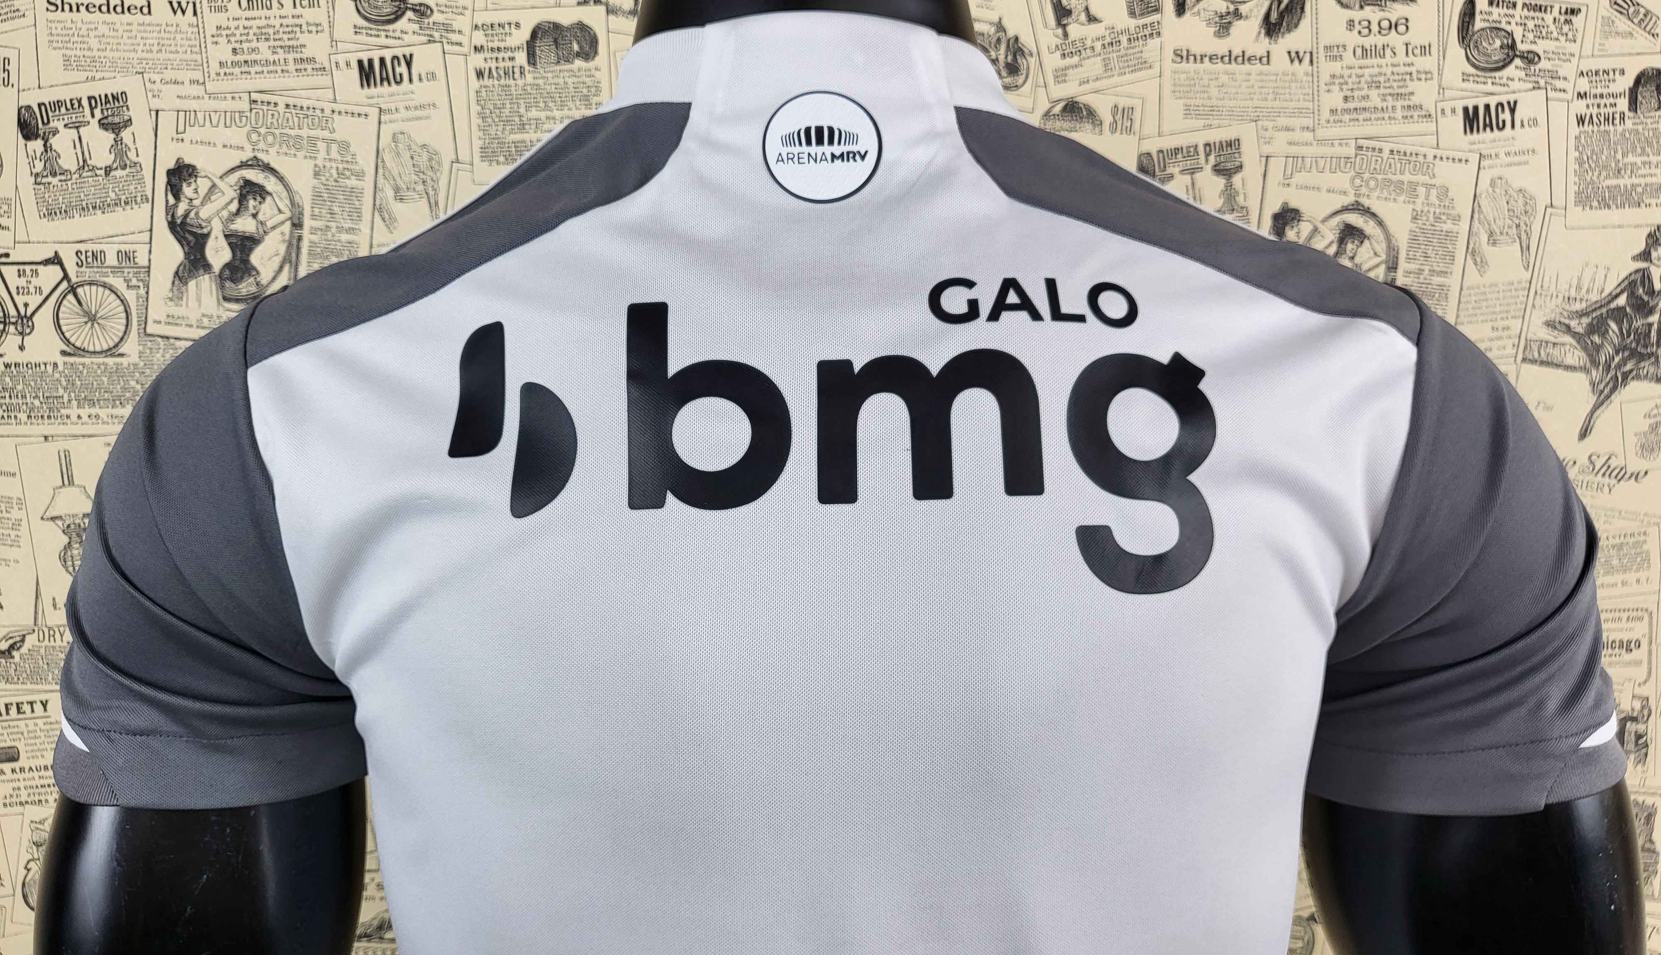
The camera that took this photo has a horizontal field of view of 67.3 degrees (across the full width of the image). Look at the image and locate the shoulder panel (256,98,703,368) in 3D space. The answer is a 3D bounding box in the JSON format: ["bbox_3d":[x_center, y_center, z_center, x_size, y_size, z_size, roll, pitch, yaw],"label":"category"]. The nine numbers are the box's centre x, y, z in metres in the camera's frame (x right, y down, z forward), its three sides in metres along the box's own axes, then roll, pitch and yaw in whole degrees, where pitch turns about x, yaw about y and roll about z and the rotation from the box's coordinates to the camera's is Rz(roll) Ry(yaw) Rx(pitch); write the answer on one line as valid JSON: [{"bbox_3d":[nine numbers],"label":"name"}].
[{"bbox_3d":[-0.138,-0.094,0.487,0.163,0.095,0.085,1,6,2],"label":"shoulder panel"}]

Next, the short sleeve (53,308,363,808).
[{"bbox_3d":[-0.247,0.026,0.505,0.118,0.190,0.150,1,6,2],"label":"short sleeve"}]

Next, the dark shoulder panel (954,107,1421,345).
[{"bbox_3d":[0.135,-0.095,0.480,0.168,0.090,0.085,1,6,2],"label":"dark shoulder panel"}]

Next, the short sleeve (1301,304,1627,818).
[{"bbox_3d":[0.251,0.026,0.498,0.118,0.190,0.150,1,6,2],"label":"short sleeve"}]

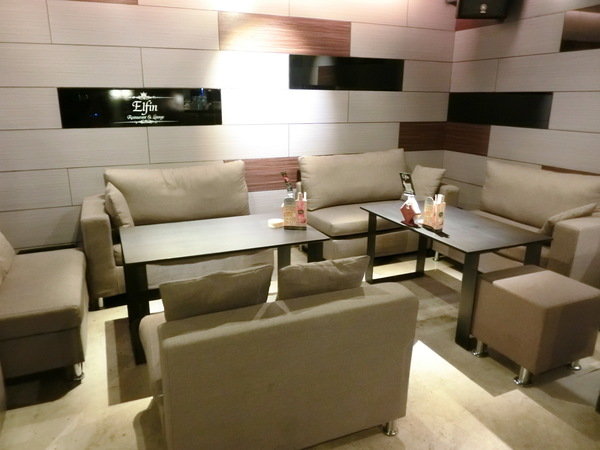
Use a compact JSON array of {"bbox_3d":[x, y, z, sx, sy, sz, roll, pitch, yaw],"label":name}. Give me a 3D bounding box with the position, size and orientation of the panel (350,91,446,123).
[{"bbox_3d":[1.053,-1.230,4.532,1.250,0.307,0.030,-7,18,-22],"label":"panel"}]

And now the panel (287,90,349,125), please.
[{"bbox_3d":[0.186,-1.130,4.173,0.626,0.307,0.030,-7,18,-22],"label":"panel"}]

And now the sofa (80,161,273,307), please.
[{"bbox_3d":[-0.954,0.006,3.465,1.345,0.903,0.731,-7,18,-22],"label":"sofa"}]

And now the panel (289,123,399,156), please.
[{"bbox_3d":[0.472,-0.869,4.392,1.267,0.309,0.030,-7,18,-22],"label":"panel"}]

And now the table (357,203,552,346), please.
[{"bbox_3d":[1.056,0.284,3.196,0.675,0.648,1.152,-7,18,-22],"label":"table"}]

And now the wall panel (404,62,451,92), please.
[{"bbox_3d":[1.344,-1.561,4.579,0.629,0.309,0.030,-7,18,-22],"label":"wall panel"}]

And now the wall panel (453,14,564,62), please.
[{"bbox_3d":[1.895,-1.720,4.045,0.030,0.307,1.234,-7,18,-22],"label":"wall panel"}]

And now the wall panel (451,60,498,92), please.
[{"bbox_3d":[1.770,-1.507,4.405,0.030,0.307,0.614,-7,18,-22],"label":"wall panel"}]

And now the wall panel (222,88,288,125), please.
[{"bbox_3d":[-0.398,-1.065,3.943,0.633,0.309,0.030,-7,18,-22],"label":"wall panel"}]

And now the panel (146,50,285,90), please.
[{"bbox_3d":[-0.687,-1.328,3.735,1.267,0.309,0.030,-7,18,-22],"label":"panel"}]

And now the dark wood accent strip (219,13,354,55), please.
[{"bbox_3d":[-0.103,-1.692,3.889,1.267,0.309,0.030,-7,18,-22],"label":"dark wood accent strip"}]

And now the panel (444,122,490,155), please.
[{"bbox_3d":[1.768,-0.917,4.574,0.030,0.307,0.626,-7,18,-22],"label":"panel"}]

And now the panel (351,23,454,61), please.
[{"bbox_3d":[1.053,-1.818,4.356,1.259,0.307,0.030,-7,18,-22],"label":"panel"}]

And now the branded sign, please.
[{"bbox_3d":[-1.264,-0.963,3.572,1.253,0.307,0.030,-7,18,-22],"label":"branded sign"}]

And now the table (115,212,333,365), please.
[{"bbox_3d":[-0.511,0.363,2.888,1.188,0.648,0.675,-7,18,-22],"label":"table"}]

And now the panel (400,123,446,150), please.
[{"bbox_3d":[1.341,-0.969,4.753,0.626,0.309,0.030,-7,18,-22],"label":"panel"}]

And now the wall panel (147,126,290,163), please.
[{"bbox_3d":[-0.692,-0.735,3.897,1.268,0.307,0.030,-7,18,-22],"label":"wall panel"}]

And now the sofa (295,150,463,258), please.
[{"bbox_3d":[0.736,-0.197,4.162,1.351,0.921,0.731,-7,18,-22],"label":"sofa"}]

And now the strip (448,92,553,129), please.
[{"bbox_3d":[1.896,-1.133,4.231,0.030,0.309,1.242,-7,18,-22],"label":"strip"}]

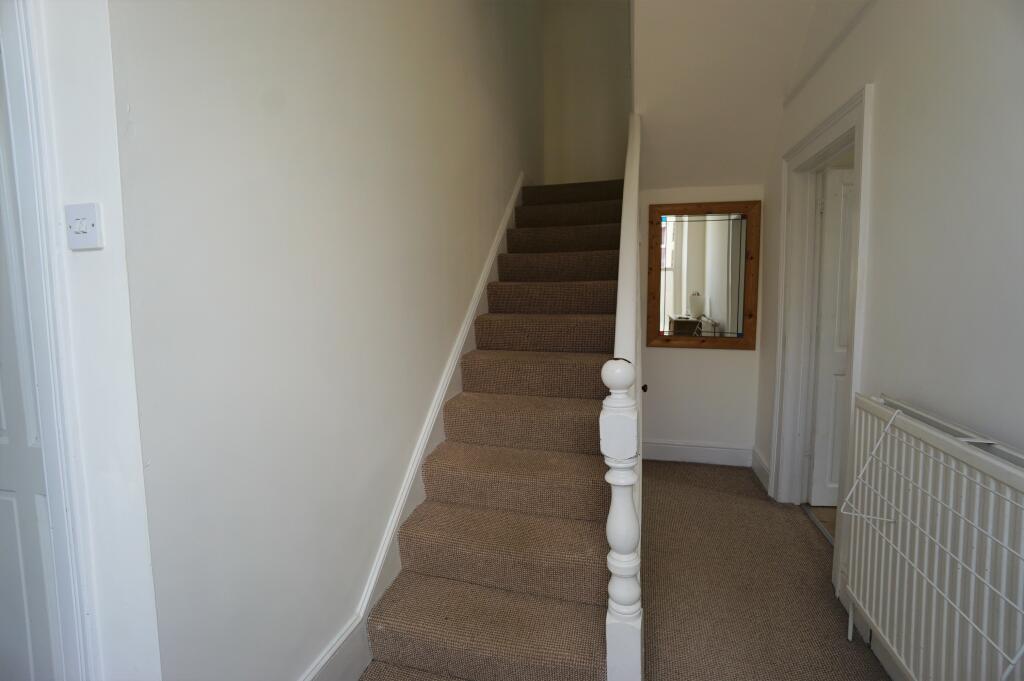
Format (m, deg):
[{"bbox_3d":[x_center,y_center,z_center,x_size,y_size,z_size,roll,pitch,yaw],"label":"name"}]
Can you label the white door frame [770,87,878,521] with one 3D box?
[{"bbox_3d":[1.637,-0.004,2.227,0.180,2.150,1.038,1,5,16],"label":"white door frame"}]

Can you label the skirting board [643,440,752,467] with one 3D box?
[{"bbox_3d":[1.463,0.909,3.402,0.829,0.142,0.022,1,5,14],"label":"skirting board"}]

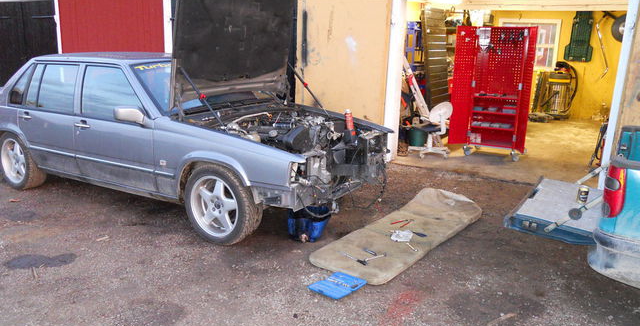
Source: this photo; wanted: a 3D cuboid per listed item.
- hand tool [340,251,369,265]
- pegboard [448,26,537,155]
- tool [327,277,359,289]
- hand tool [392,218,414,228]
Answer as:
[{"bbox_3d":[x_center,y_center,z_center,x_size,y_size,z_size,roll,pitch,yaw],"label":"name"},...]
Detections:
[{"bbox_3d":[0.242,0.688,3.734,0.033,0.030,0.286,-11,18,-40],"label":"hand tool"},{"bbox_3d":[2.475,-1.026,7.304,1.042,1.720,0.594,9,16,30],"label":"pegboard"},{"bbox_3d":[0.152,0.813,3.499,0.232,0.027,0.036,9,16,30],"label":"tool"},{"bbox_3d":[0.731,0.517,4.471,0.245,0.020,0.119,-11,18,-41],"label":"hand tool"}]

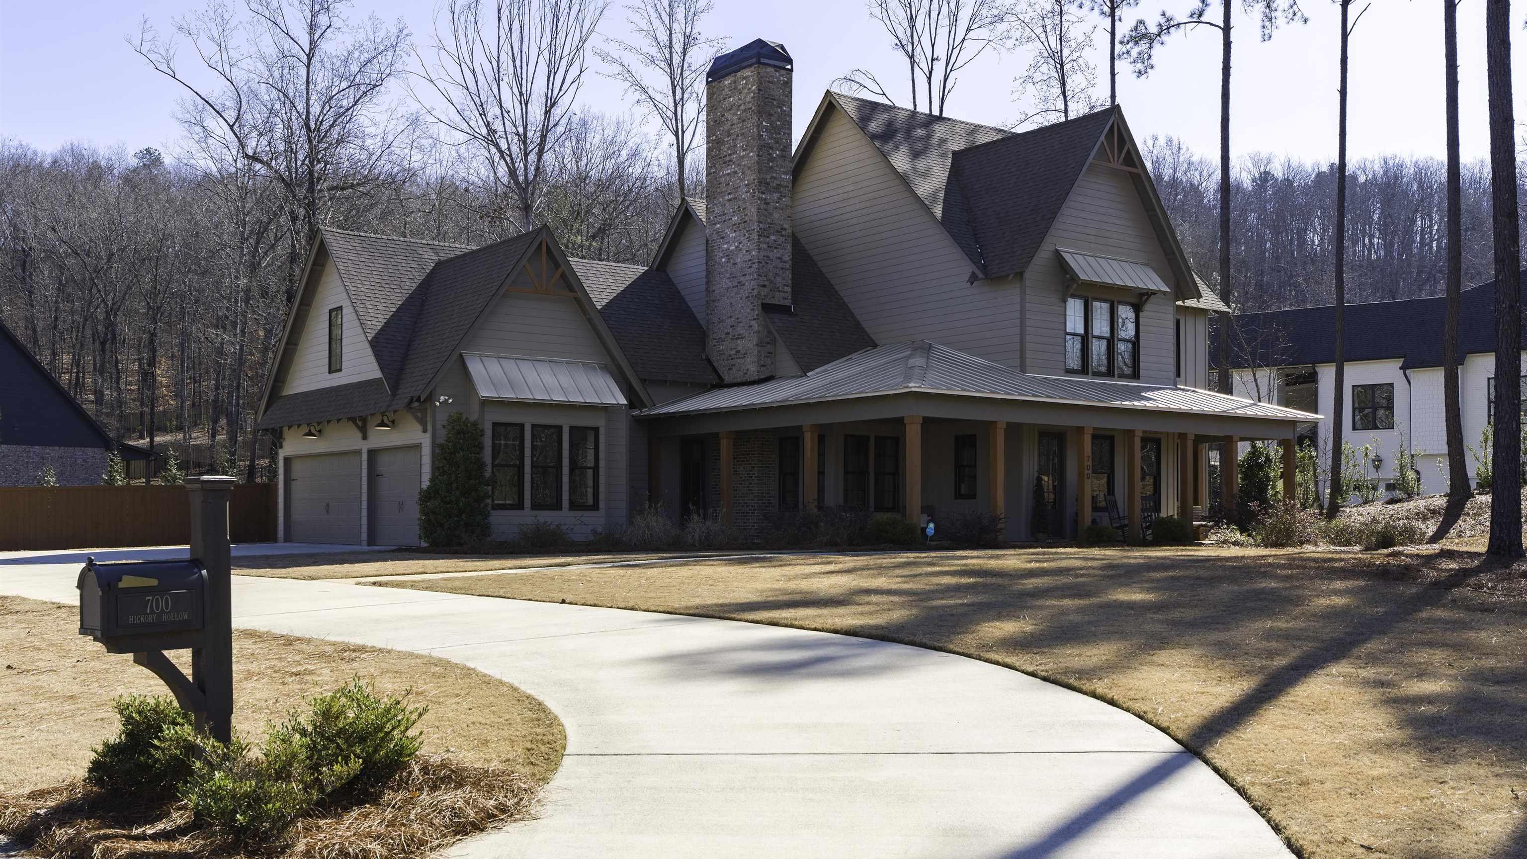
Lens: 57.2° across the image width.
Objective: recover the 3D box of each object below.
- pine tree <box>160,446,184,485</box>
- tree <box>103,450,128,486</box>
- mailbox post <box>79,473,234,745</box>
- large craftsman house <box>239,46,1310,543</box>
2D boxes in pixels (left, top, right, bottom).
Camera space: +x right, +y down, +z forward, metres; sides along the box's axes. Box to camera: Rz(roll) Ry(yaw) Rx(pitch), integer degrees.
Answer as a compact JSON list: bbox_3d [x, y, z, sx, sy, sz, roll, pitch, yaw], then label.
[{"bbox_3d":[-17.300,1.850,41.000,1.050,2.500,1.050,0,-2,0],"label":"pine tree"},{"bbox_3d":[-19.000,1.880,41.000,1.050,2.500,1.050,0,-2,0],"label":"tree"},{"bbox_3d":[-2.680,0.950,6.230,0.230,1.480,0.660,-2,-3,40],"label":"mailbox post"},{"bbox_3d":[0.397,-3.305,37.440,21.300,12.400,18.800,2,-3,-39],"label":"large craftsman house"}]

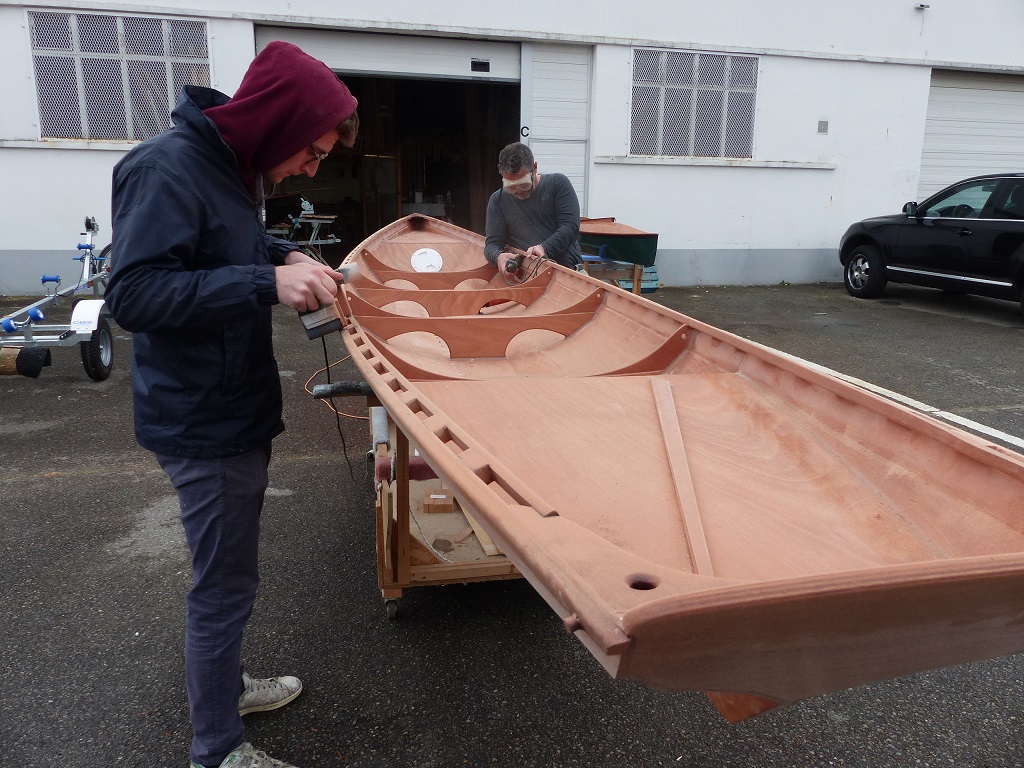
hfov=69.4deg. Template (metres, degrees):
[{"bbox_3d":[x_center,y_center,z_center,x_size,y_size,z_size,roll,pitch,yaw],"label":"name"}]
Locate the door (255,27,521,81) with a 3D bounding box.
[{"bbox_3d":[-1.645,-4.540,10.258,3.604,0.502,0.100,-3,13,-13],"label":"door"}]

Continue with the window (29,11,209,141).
[{"bbox_3d":[-4.953,-3.894,9.504,2.145,1.552,0.100,-3,13,-13],"label":"window"}]

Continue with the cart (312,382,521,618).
[{"bbox_3d":[0.013,0.278,3.047,1.500,0.720,1.200,-2,13,-10],"label":"cart"}]

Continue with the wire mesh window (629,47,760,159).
[{"bbox_3d":[2.789,-4.248,11.329,2.089,1.530,0.100,-3,13,-13],"label":"wire mesh window"}]

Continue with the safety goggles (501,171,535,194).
[{"bbox_3d":[0.030,-1.013,3.720,0.165,0.085,0.090,-17,48,20],"label":"safety goggles"}]

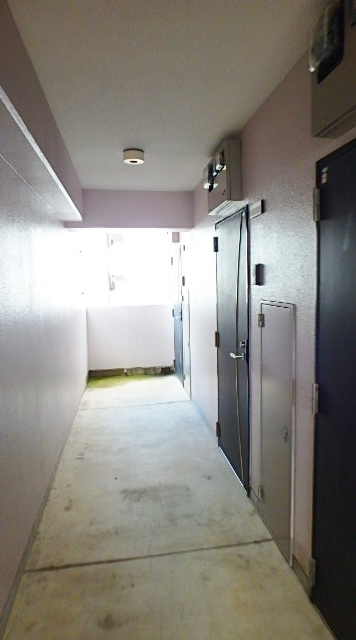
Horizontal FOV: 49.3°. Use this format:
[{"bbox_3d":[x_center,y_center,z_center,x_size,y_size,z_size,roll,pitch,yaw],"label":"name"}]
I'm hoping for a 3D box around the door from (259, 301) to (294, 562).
[{"bbox_3d":[0.550,0.582,2.192,0.050,1.350,0.458,-2,6,-8],"label":"door"}]

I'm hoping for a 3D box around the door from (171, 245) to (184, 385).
[{"bbox_3d":[-0.002,-0.073,5.806,0.055,1.958,0.855,-2,6,-8],"label":"door"}]

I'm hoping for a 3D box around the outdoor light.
[{"bbox_3d":[-0.331,-1.228,2.919,0.158,0.075,0.158,-2,6,-8],"label":"outdoor light"}]

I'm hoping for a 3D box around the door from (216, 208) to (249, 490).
[{"bbox_3d":[0.416,0.196,3.026,0.055,1.958,0.818,-2,6,-8],"label":"door"}]

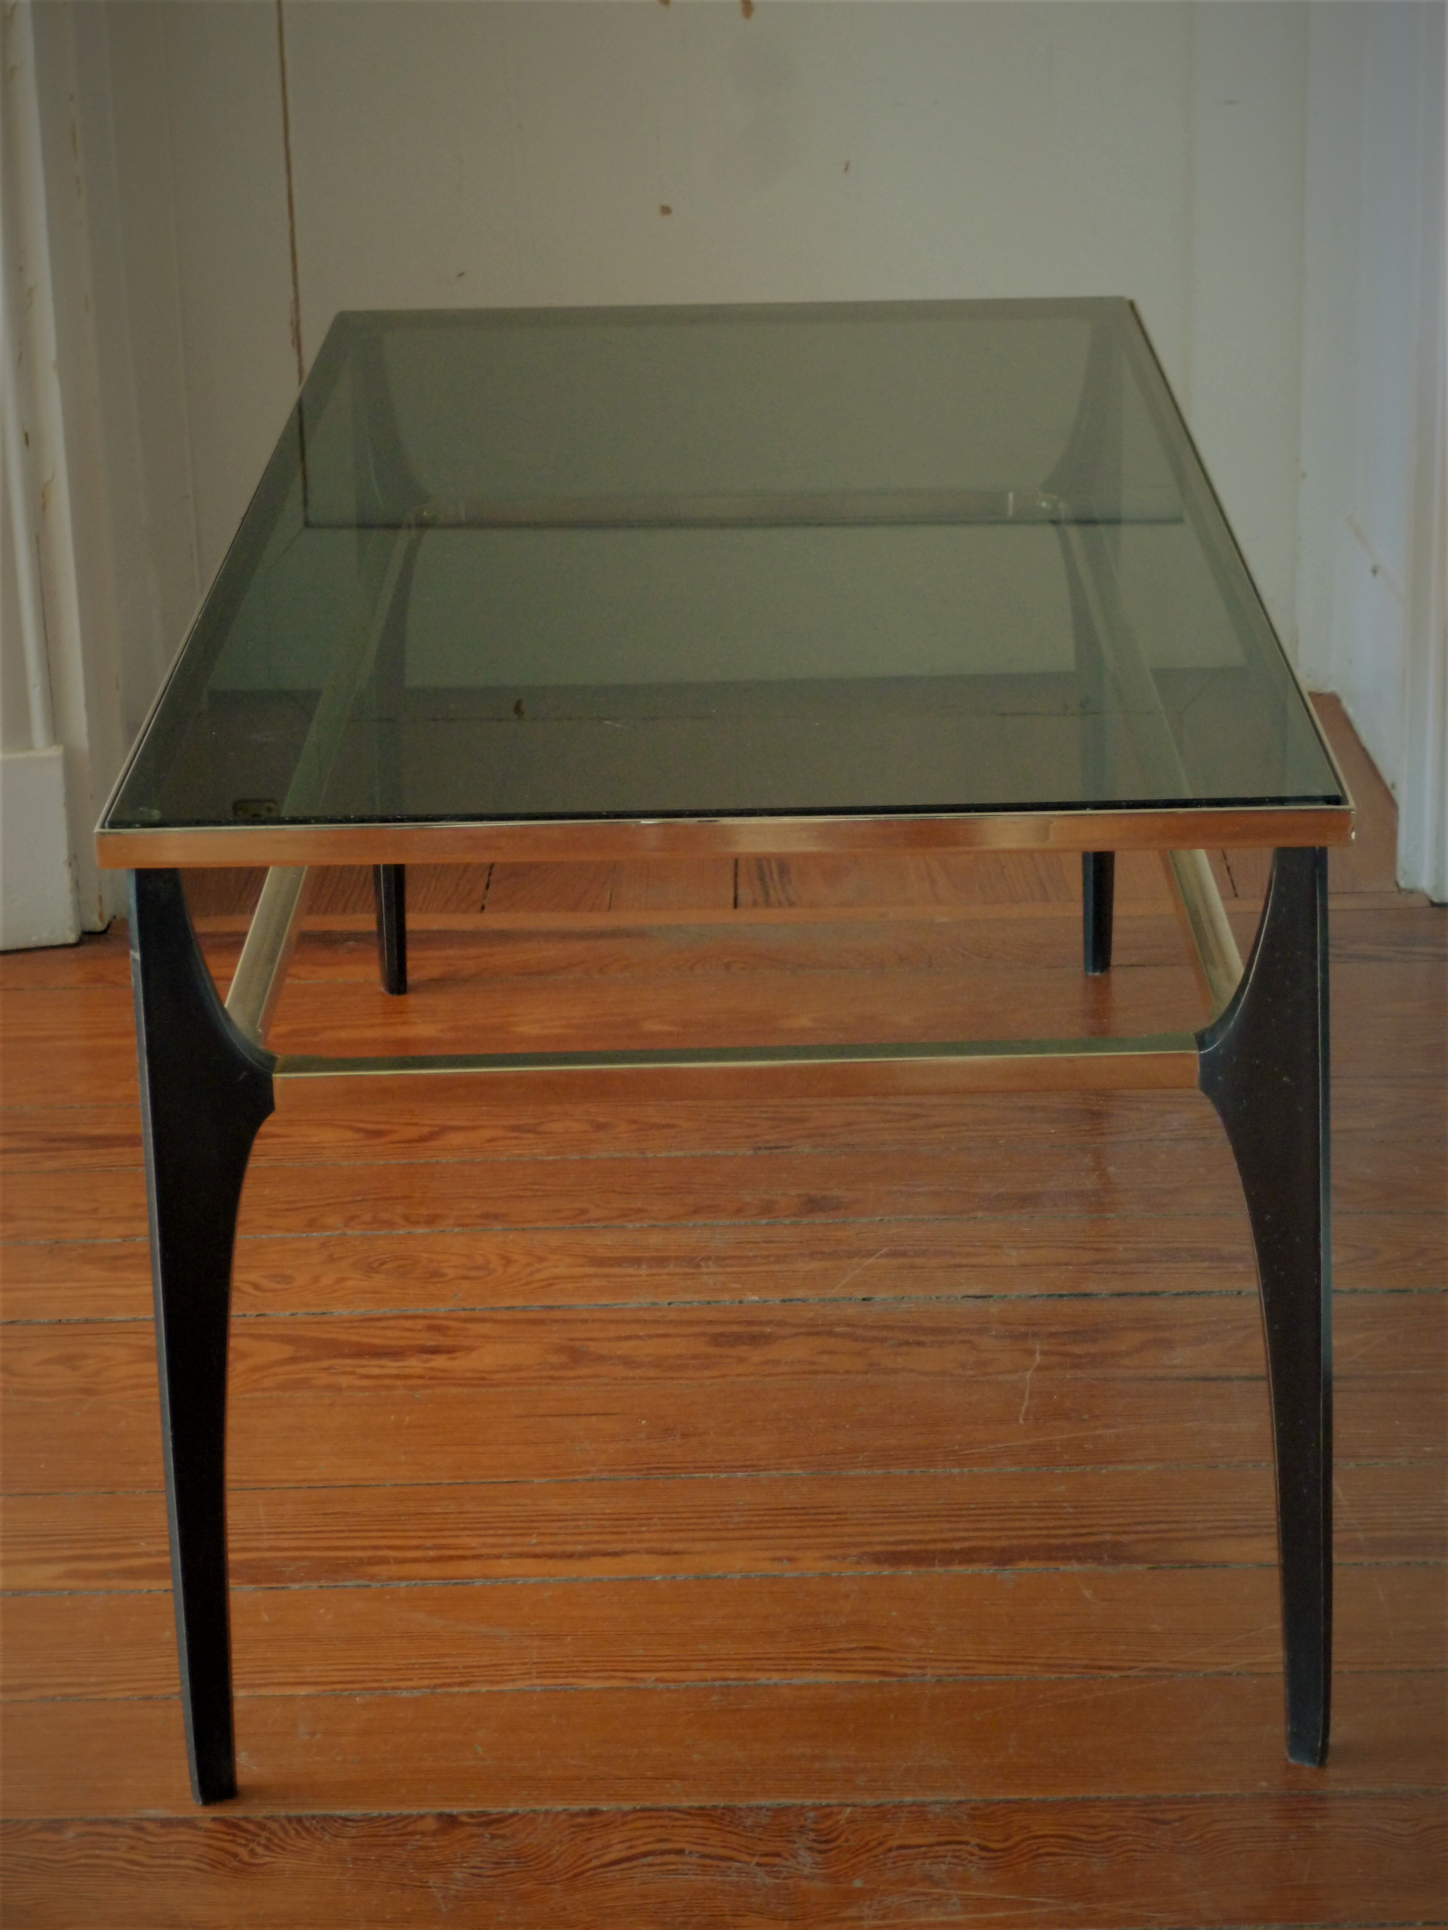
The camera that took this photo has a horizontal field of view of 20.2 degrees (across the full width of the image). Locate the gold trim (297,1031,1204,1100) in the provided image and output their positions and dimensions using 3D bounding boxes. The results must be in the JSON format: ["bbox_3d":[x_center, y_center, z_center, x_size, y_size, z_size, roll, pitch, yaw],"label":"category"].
[{"bbox_3d":[0.005,0.043,1.628,0.367,0.016,0.020,-2,20,1],"label":"gold trim"}]

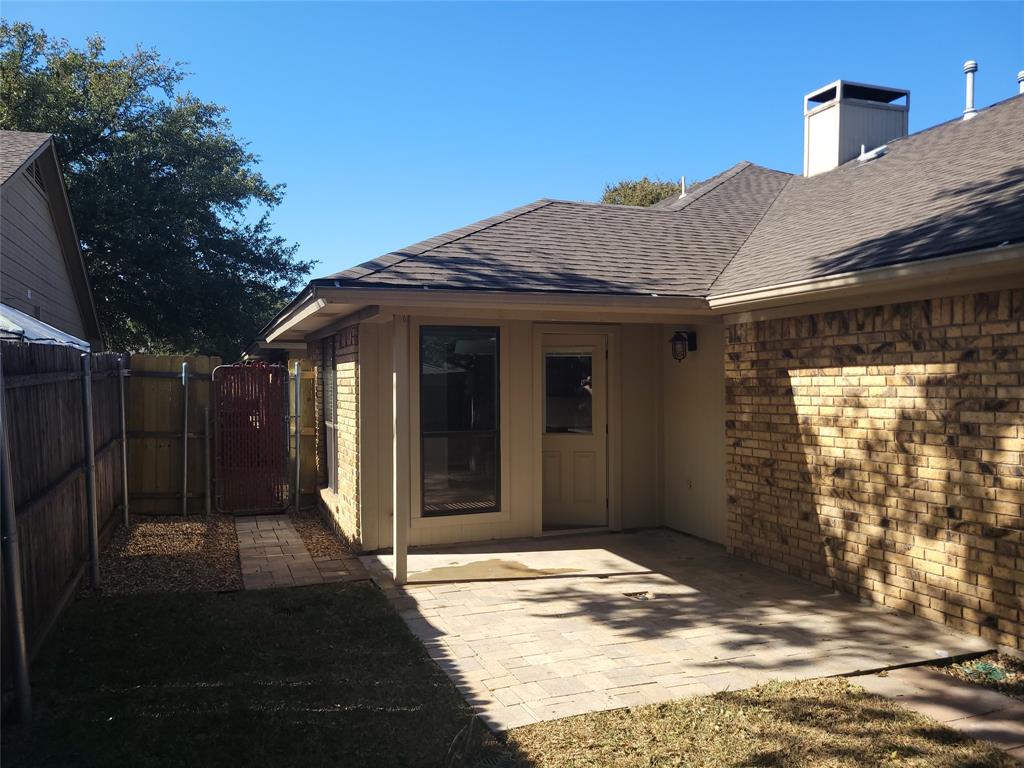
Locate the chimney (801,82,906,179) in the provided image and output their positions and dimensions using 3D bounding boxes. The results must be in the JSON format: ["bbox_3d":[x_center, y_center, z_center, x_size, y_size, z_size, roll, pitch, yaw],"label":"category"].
[{"bbox_3d":[5.744,-4.113,12.833,1.450,1.420,0.800,0,0,-21],"label":"chimney"}]

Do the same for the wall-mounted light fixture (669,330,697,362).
[{"bbox_3d":[1.711,-0.370,7.733,0.270,0.325,0.180,0,0,-21],"label":"wall-mounted light fixture"}]

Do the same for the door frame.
[{"bbox_3d":[0.679,0.464,7.997,1.029,2.180,0.140,0,0,-21],"label":"door frame"}]

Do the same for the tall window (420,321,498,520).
[{"bbox_3d":[-0.499,0.359,7.545,0.819,1.847,0.100,0,0,-21],"label":"tall window"}]

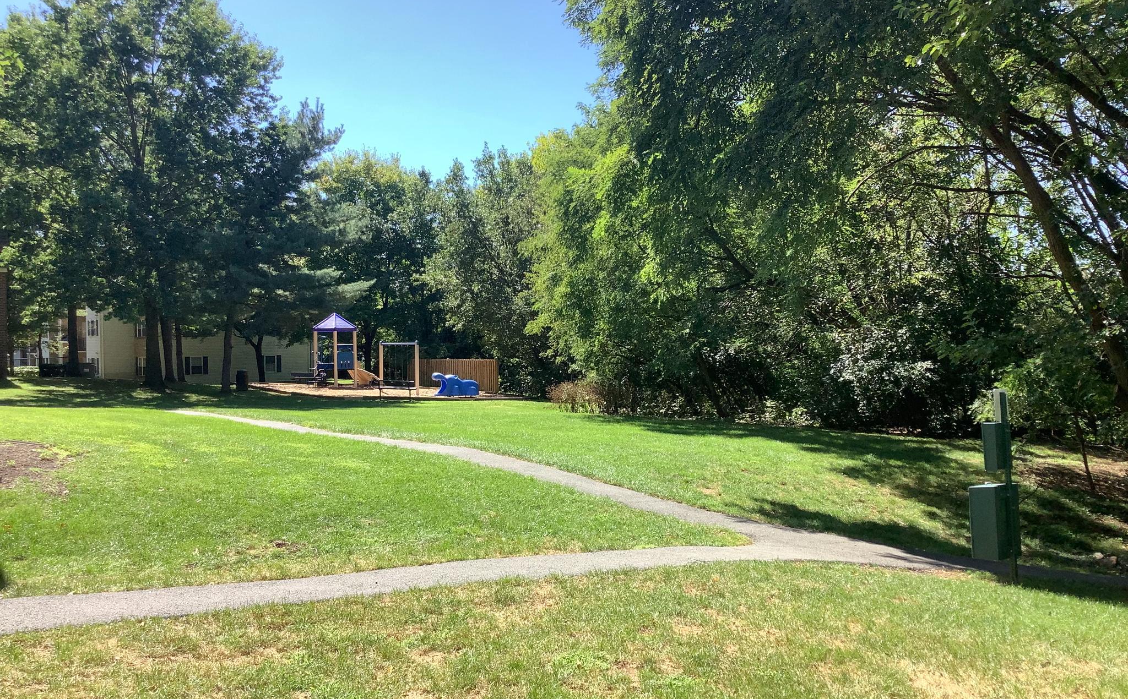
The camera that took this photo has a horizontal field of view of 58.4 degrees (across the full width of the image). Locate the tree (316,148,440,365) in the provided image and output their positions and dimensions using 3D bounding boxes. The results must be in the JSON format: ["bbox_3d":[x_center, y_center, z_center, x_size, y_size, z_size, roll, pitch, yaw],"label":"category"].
[{"bbox_3d":[-10.616,-4.923,57.000,7.160,12.580,7.000,-1,0,0],"label":"tree"}]

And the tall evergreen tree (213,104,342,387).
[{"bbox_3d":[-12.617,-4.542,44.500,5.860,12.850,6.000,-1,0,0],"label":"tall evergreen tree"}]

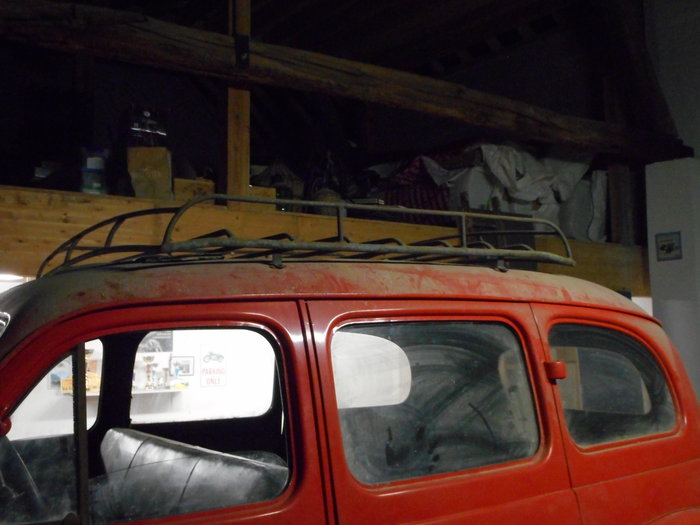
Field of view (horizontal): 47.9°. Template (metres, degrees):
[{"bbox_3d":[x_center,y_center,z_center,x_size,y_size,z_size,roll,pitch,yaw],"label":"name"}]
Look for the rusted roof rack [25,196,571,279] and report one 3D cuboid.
[{"bbox_3d":[-0.126,-0.026,2.839,1.706,0.203,1.014,1,-6,-38],"label":"rusted roof rack"}]

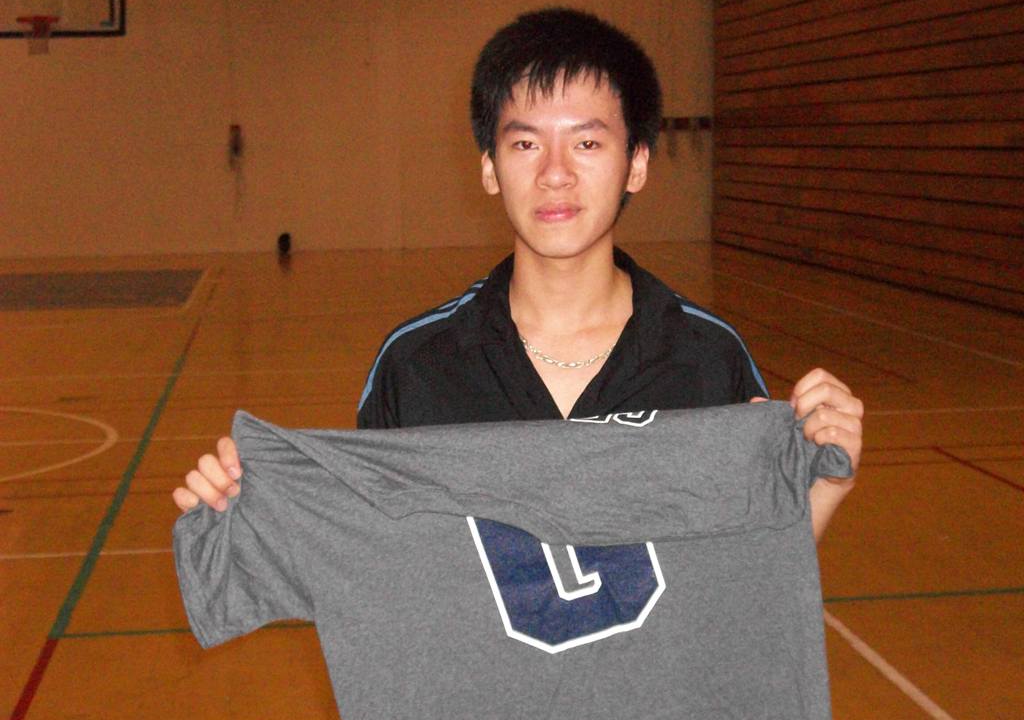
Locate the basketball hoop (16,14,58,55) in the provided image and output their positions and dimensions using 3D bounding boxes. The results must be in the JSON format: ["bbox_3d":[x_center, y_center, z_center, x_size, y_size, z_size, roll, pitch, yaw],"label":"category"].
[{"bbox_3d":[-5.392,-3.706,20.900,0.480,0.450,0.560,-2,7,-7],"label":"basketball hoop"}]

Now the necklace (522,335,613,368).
[{"bbox_3d":[0.061,-0.051,2.013,0.155,0.100,0.130,-1,7,2],"label":"necklace"}]

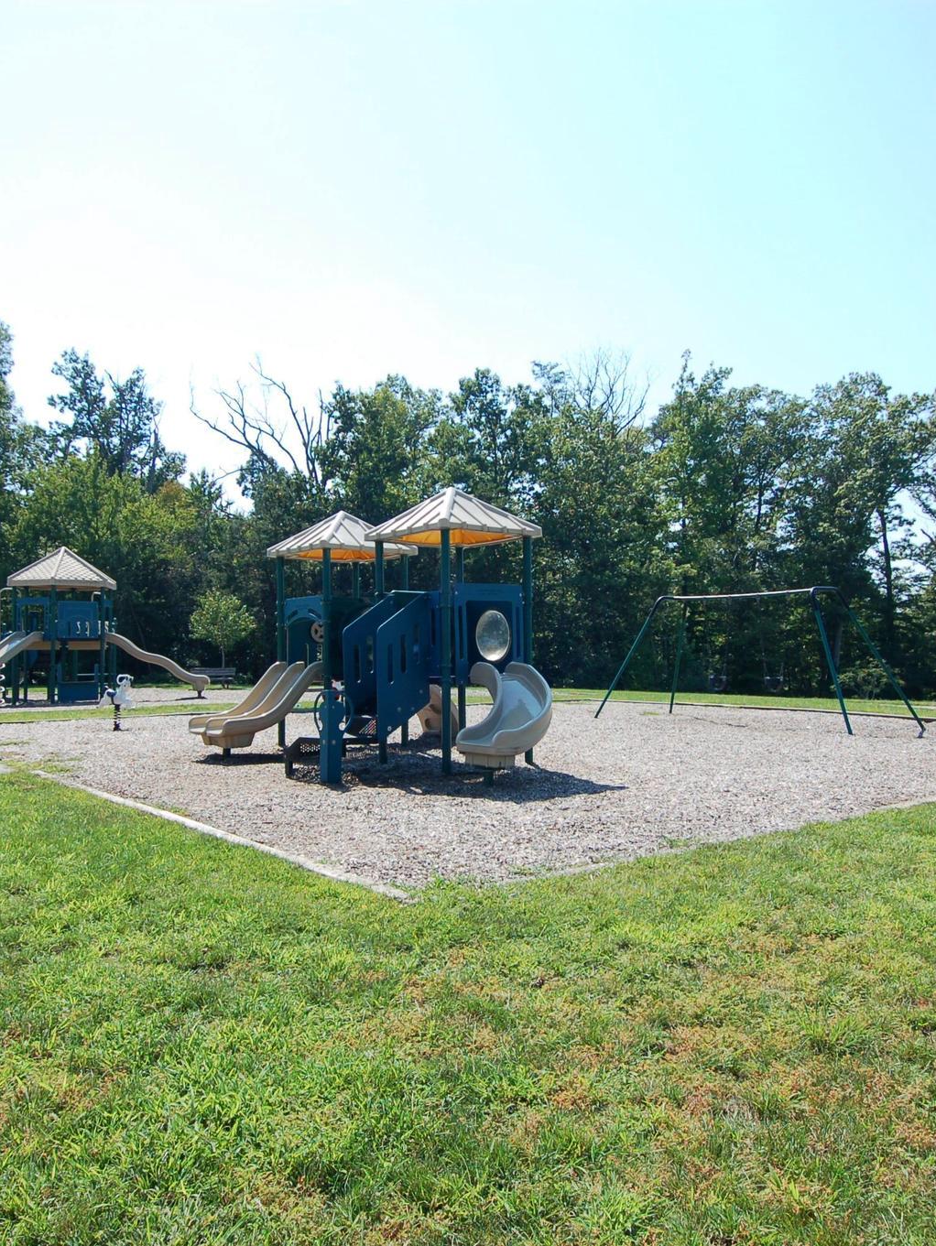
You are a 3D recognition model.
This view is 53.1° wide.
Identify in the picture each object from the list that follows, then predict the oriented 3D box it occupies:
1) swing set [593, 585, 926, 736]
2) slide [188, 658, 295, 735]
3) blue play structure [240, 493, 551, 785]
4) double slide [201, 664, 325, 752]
[{"bbox_3d":[5.199,0.658,17.588,2.227,2.460,5.607,1,-2,-37],"label":"swing set"},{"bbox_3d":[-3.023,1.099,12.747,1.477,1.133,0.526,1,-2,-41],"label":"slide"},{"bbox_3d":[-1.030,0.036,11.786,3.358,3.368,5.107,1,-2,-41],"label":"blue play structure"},{"bbox_3d":[-2.688,1.116,12.355,1.477,1.173,0.526,1,-2,-41],"label":"double slide"}]

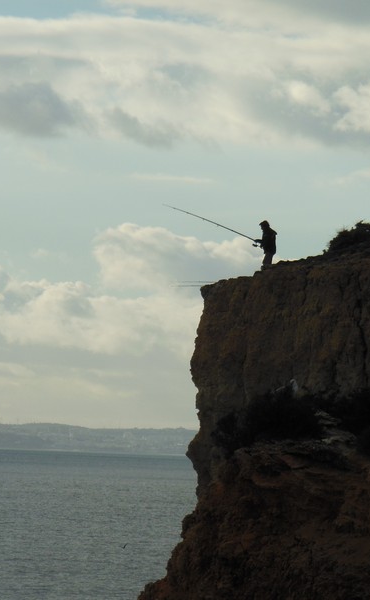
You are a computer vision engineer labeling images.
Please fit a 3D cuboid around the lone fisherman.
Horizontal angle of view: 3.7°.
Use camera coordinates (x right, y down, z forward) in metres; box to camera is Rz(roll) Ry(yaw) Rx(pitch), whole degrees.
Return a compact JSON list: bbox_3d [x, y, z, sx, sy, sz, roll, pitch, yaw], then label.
[{"bbox_3d":[2.469,-1.575,175.000,0.640,1.690,0.550,2,-2,0],"label":"lone fisherman"}]

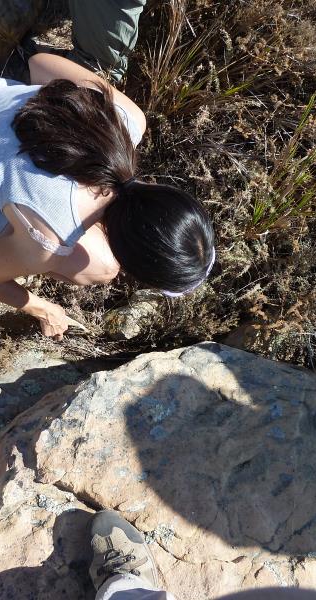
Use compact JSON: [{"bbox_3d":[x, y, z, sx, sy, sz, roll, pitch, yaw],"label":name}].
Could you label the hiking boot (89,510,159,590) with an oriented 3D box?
[{"bbox_3d":[-0.062,0.558,1.110,0.112,0.115,0.290,-10,79,-2],"label":"hiking boot"}]

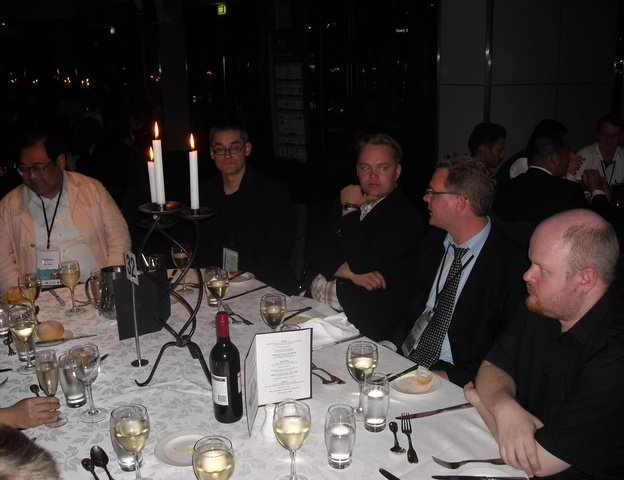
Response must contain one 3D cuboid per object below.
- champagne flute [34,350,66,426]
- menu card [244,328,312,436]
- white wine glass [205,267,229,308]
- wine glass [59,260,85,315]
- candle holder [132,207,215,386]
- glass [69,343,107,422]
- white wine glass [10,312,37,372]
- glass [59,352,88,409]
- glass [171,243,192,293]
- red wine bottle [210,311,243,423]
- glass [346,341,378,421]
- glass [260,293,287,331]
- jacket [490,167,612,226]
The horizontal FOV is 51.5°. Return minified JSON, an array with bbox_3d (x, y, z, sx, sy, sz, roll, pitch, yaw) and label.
[{"bbox_3d":[-0.647,0.369,1.615,0.057,0.188,0.057,-1,14,0],"label":"champagne flute"},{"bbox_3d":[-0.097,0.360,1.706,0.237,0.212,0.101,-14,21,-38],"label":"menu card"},{"bbox_3d":[-0.332,0.197,2.303,0.078,0.187,0.078,-1,14,0],"label":"white wine glass"},{"bbox_3d":[-0.888,0.179,2.404,0.078,0.187,0.078,-1,14,0],"label":"wine glass"},{"bbox_3d":[-0.377,0.148,1.865,0.255,0.535,0.255,0,16,0],"label":"candle holder"},{"bbox_3d":[-0.582,0.378,1.700,0.079,0.190,0.079,0,16,0],"label":"glass"},{"bbox_3d":[-0.868,0.307,1.950,0.080,0.190,0.080,0,16,0],"label":"white wine glass"},{"bbox_3d":[-0.626,0.373,1.710,0.067,0.136,0.067,-1,14,0],"label":"glass"},{"bbox_3d":[-0.515,0.117,2.594,0.080,0.190,0.080,0,16,0],"label":"glass"},{"bbox_3d":[-0.216,0.324,1.679,0.076,0.298,0.076,0,16,0],"label":"red wine bottle"},{"bbox_3d":[0.130,0.373,1.693,0.081,0.191,0.081,0,16,0],"label":"glass"},{"bbox_3d":[-0.116,0.265,2.016,0.078,0.187,0.078,-1,14,0],"label":"glass"},{"bbox_3d":[1.235,-0.075,3.461,0.560,0.660,0.450,6,15,26],"label":"jacket"}]

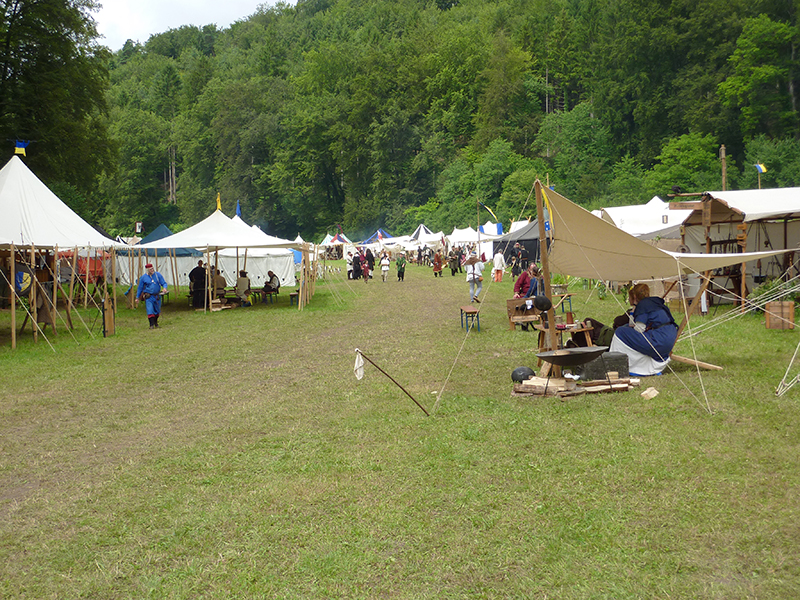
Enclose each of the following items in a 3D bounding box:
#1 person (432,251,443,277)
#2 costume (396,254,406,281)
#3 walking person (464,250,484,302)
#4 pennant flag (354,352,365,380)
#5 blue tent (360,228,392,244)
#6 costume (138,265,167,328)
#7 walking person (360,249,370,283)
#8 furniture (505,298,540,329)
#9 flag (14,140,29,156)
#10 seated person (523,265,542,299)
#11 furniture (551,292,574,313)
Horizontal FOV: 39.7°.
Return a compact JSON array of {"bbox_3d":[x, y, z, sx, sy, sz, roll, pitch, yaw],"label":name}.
[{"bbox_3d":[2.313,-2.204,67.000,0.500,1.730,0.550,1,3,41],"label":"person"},{"bbox_3d":[0.088,-1.904,65.000,0.600,1.550,0.400,-1,3,-1],"label":"costume"},{"bbox_3d":[2.606,-0.787,38.800,0.660,1.750,0.550,-2,3,3],"label":"walking person"},{"bbox_3d":[-0.427,0.701,11.700,0.105,0.300,0.060,-1,3,0],"label":"pennant flag"},{"bbox_3d":[-2.197,-6.367,125.000,5.200,3.300,5.000,-2,3,-6],"label":"blue tent"},{"bbox_3d":[-6.608,-0.106,29.500,0.820,1.750,0.500,-3,3,-20],"label":"costume"},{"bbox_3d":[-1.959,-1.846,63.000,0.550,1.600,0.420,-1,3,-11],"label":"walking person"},{"bbox_3d":[2.873,0.323,25.600,0.800,0.700,0.420,-2,3,-11],"label":"furniture"},{"bbox_3d":[-11.095,-4.439,32.500,0.380,0.470,0.120,-2,3,-17],"label":"flag"},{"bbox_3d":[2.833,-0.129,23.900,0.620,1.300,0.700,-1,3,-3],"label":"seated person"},{"bbox_3d":[4.247,0.098,31.100,0.270,0.480,2.100,1,4,42],"label":"furniture"}]

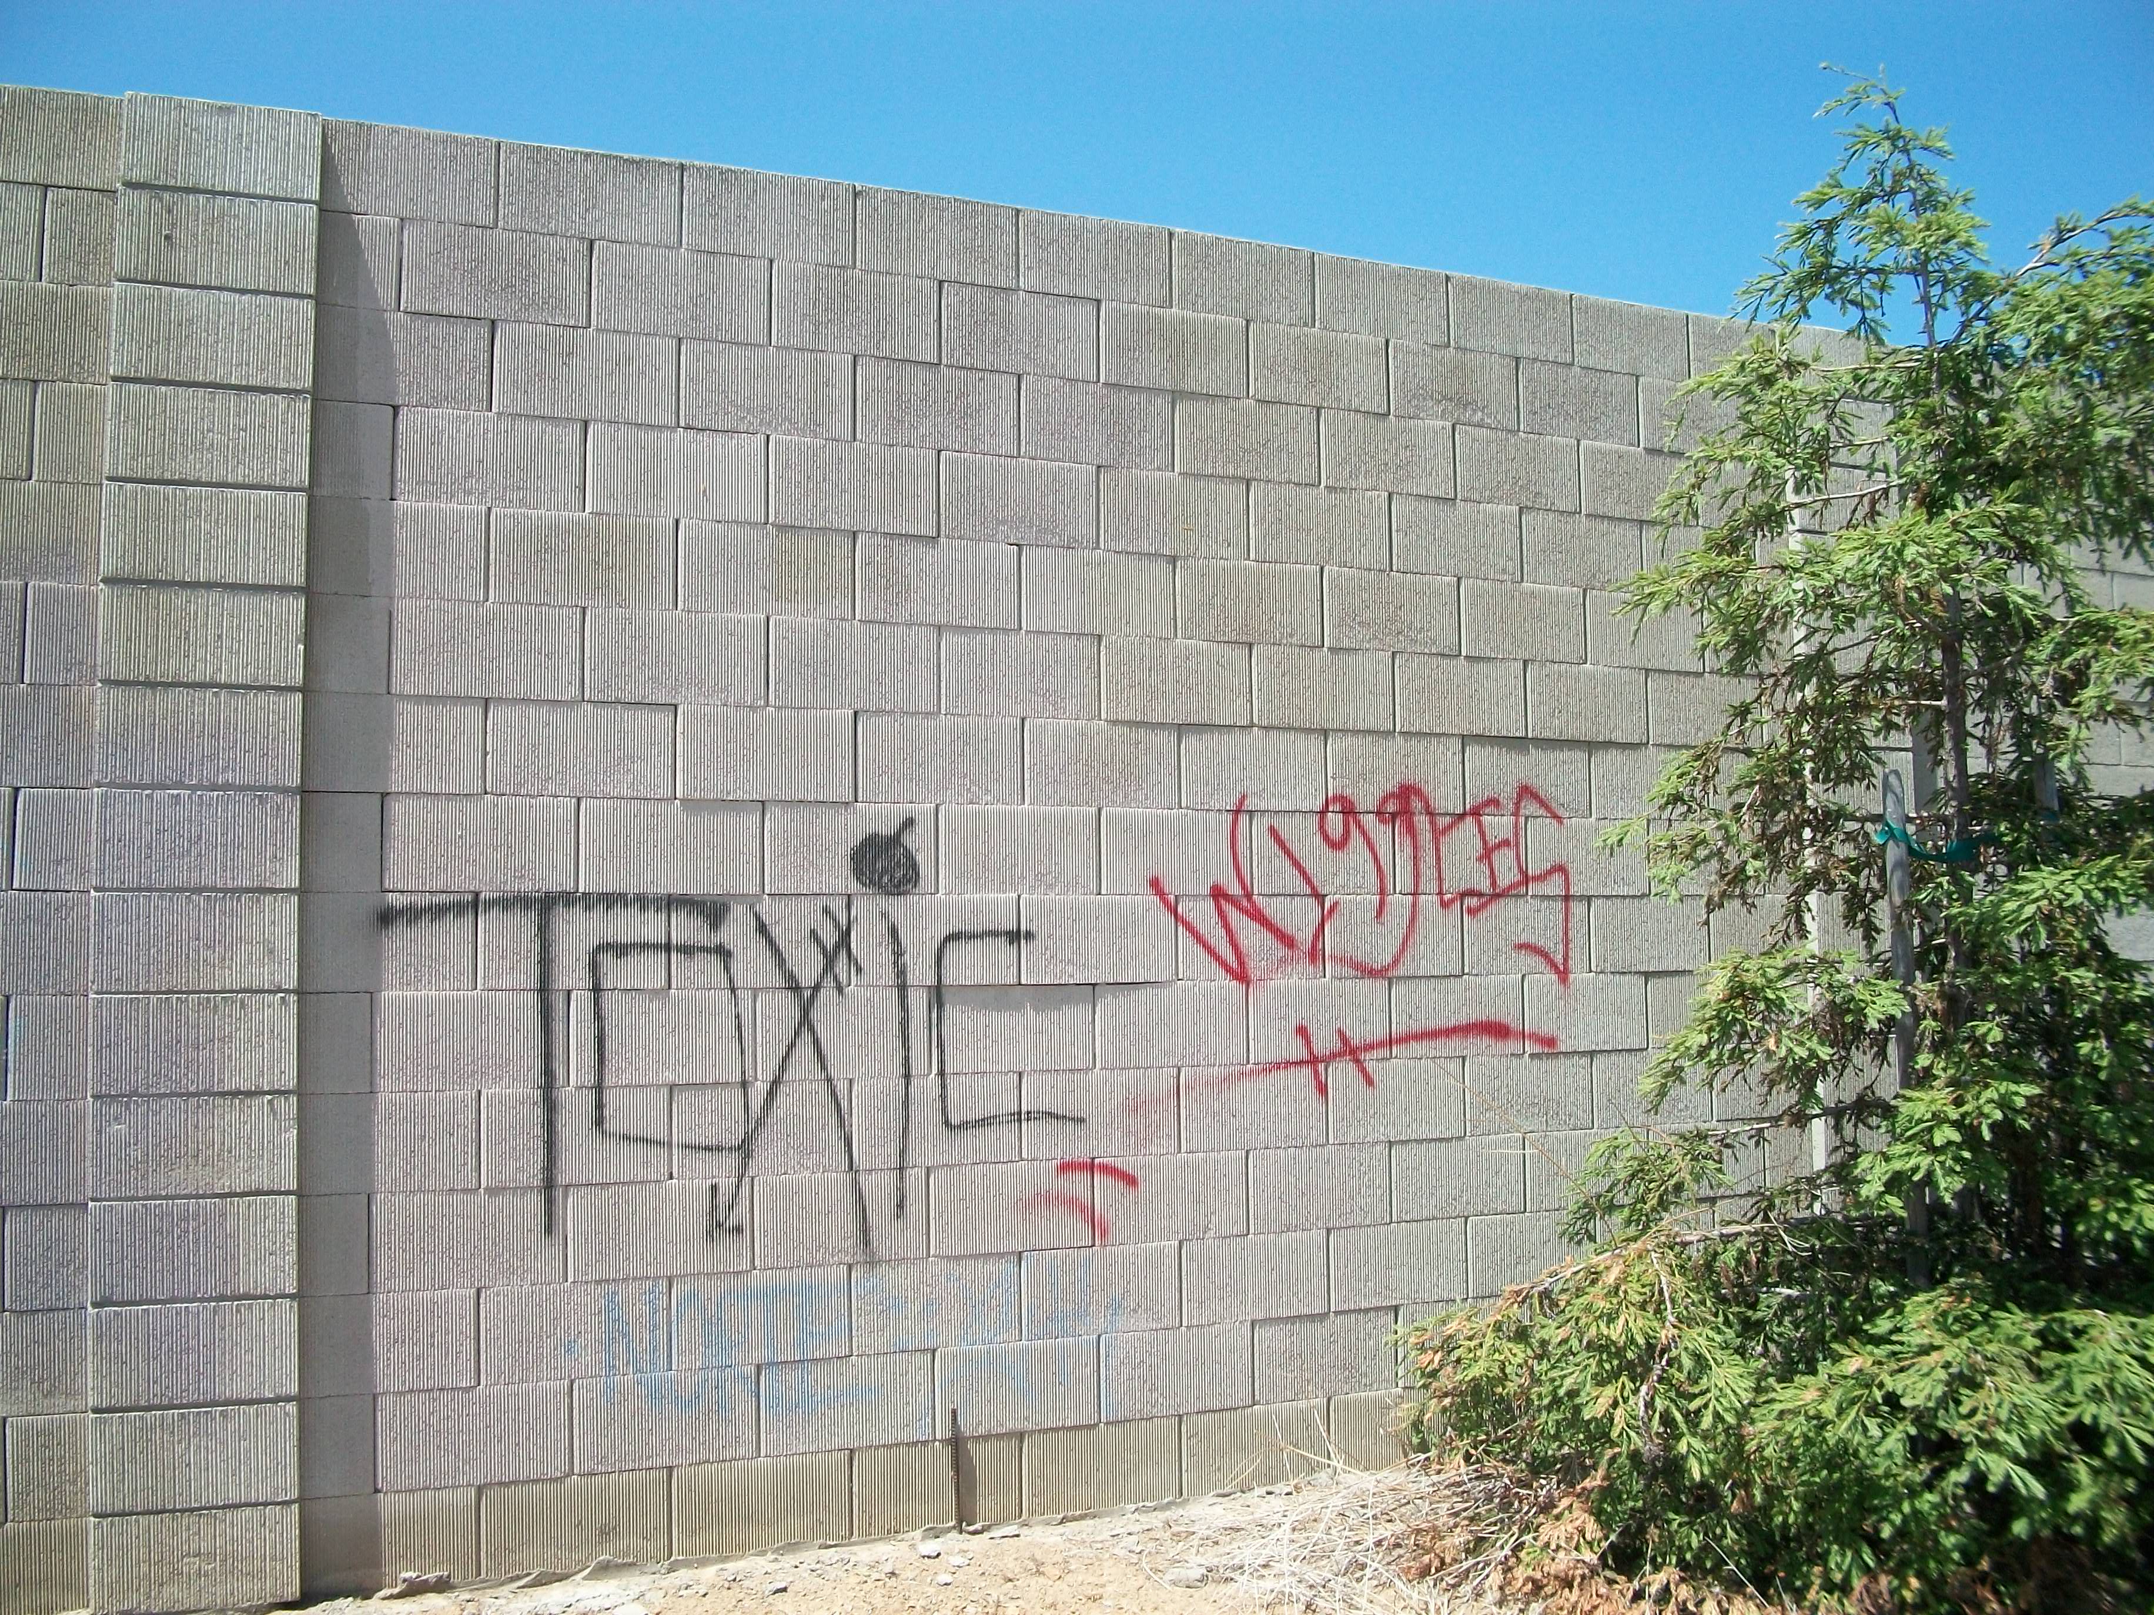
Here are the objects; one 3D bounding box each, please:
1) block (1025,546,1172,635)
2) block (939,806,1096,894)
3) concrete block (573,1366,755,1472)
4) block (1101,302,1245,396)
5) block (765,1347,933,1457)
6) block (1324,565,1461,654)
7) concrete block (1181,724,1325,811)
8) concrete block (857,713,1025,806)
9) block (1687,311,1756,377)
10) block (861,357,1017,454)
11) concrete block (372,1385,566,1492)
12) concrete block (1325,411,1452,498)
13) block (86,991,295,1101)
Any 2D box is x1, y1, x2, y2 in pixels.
[{"bbox_3d":[0.016,-0.507,4.783,0.395,0.197,0.180,1,-4,-22],"label":"block"},{"bbox_3d":[-0.172,0.105,4.709,0.398,0.200,0.175,1,-4,-22],"label":"block"},{"bbox_3d":[-0.902,1.300,4.297,0.395,0.197,0.180,1,-4,-22],"label":"concrete block"},{"bbox_3d":[0.197,-1.108,4.909,0.395,0.195,0.175,1,-3,-24],"label":"block"},{"bbox_3d":[-0.534,1.318,4.475,0.400,0.197,0.170,1,-4,-23],"label":"block"},{"bbox_3d":[0.777,-0.492,5.157,0.397,0.196,0.180,1,-4,-23],"label":"block"},{"bbox_3d":[0.401,-0.092,4.963,0.400,0.197,0.170,1,-4,-23],"label":"concrete block"},{"bbox_3d":[-0.341,-0.105,4.609,0.395,0.197,0.180,1,-4,-22],"label":"concrete block"},{"bbox_3d":[1.836,-1.248,5.639,0.397,0.197,0.170,1,-4,-23],"label":"block"},{"bbox_3d":[-0.349,-0.922,4.678,0.397,0.197,0.170,1,-4,-23],"label":"block"},{"bbox_3d":[-1.265,1.292,4.149,0.395,0.197,0.180,1,-4,-22],"label":"concrete block"},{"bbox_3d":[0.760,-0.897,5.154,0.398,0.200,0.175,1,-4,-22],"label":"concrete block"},{"bbox_3d":[-1.784,0.474,4.024,0.395,0.197,0.190,1,-4,-23],"label":"block"}]

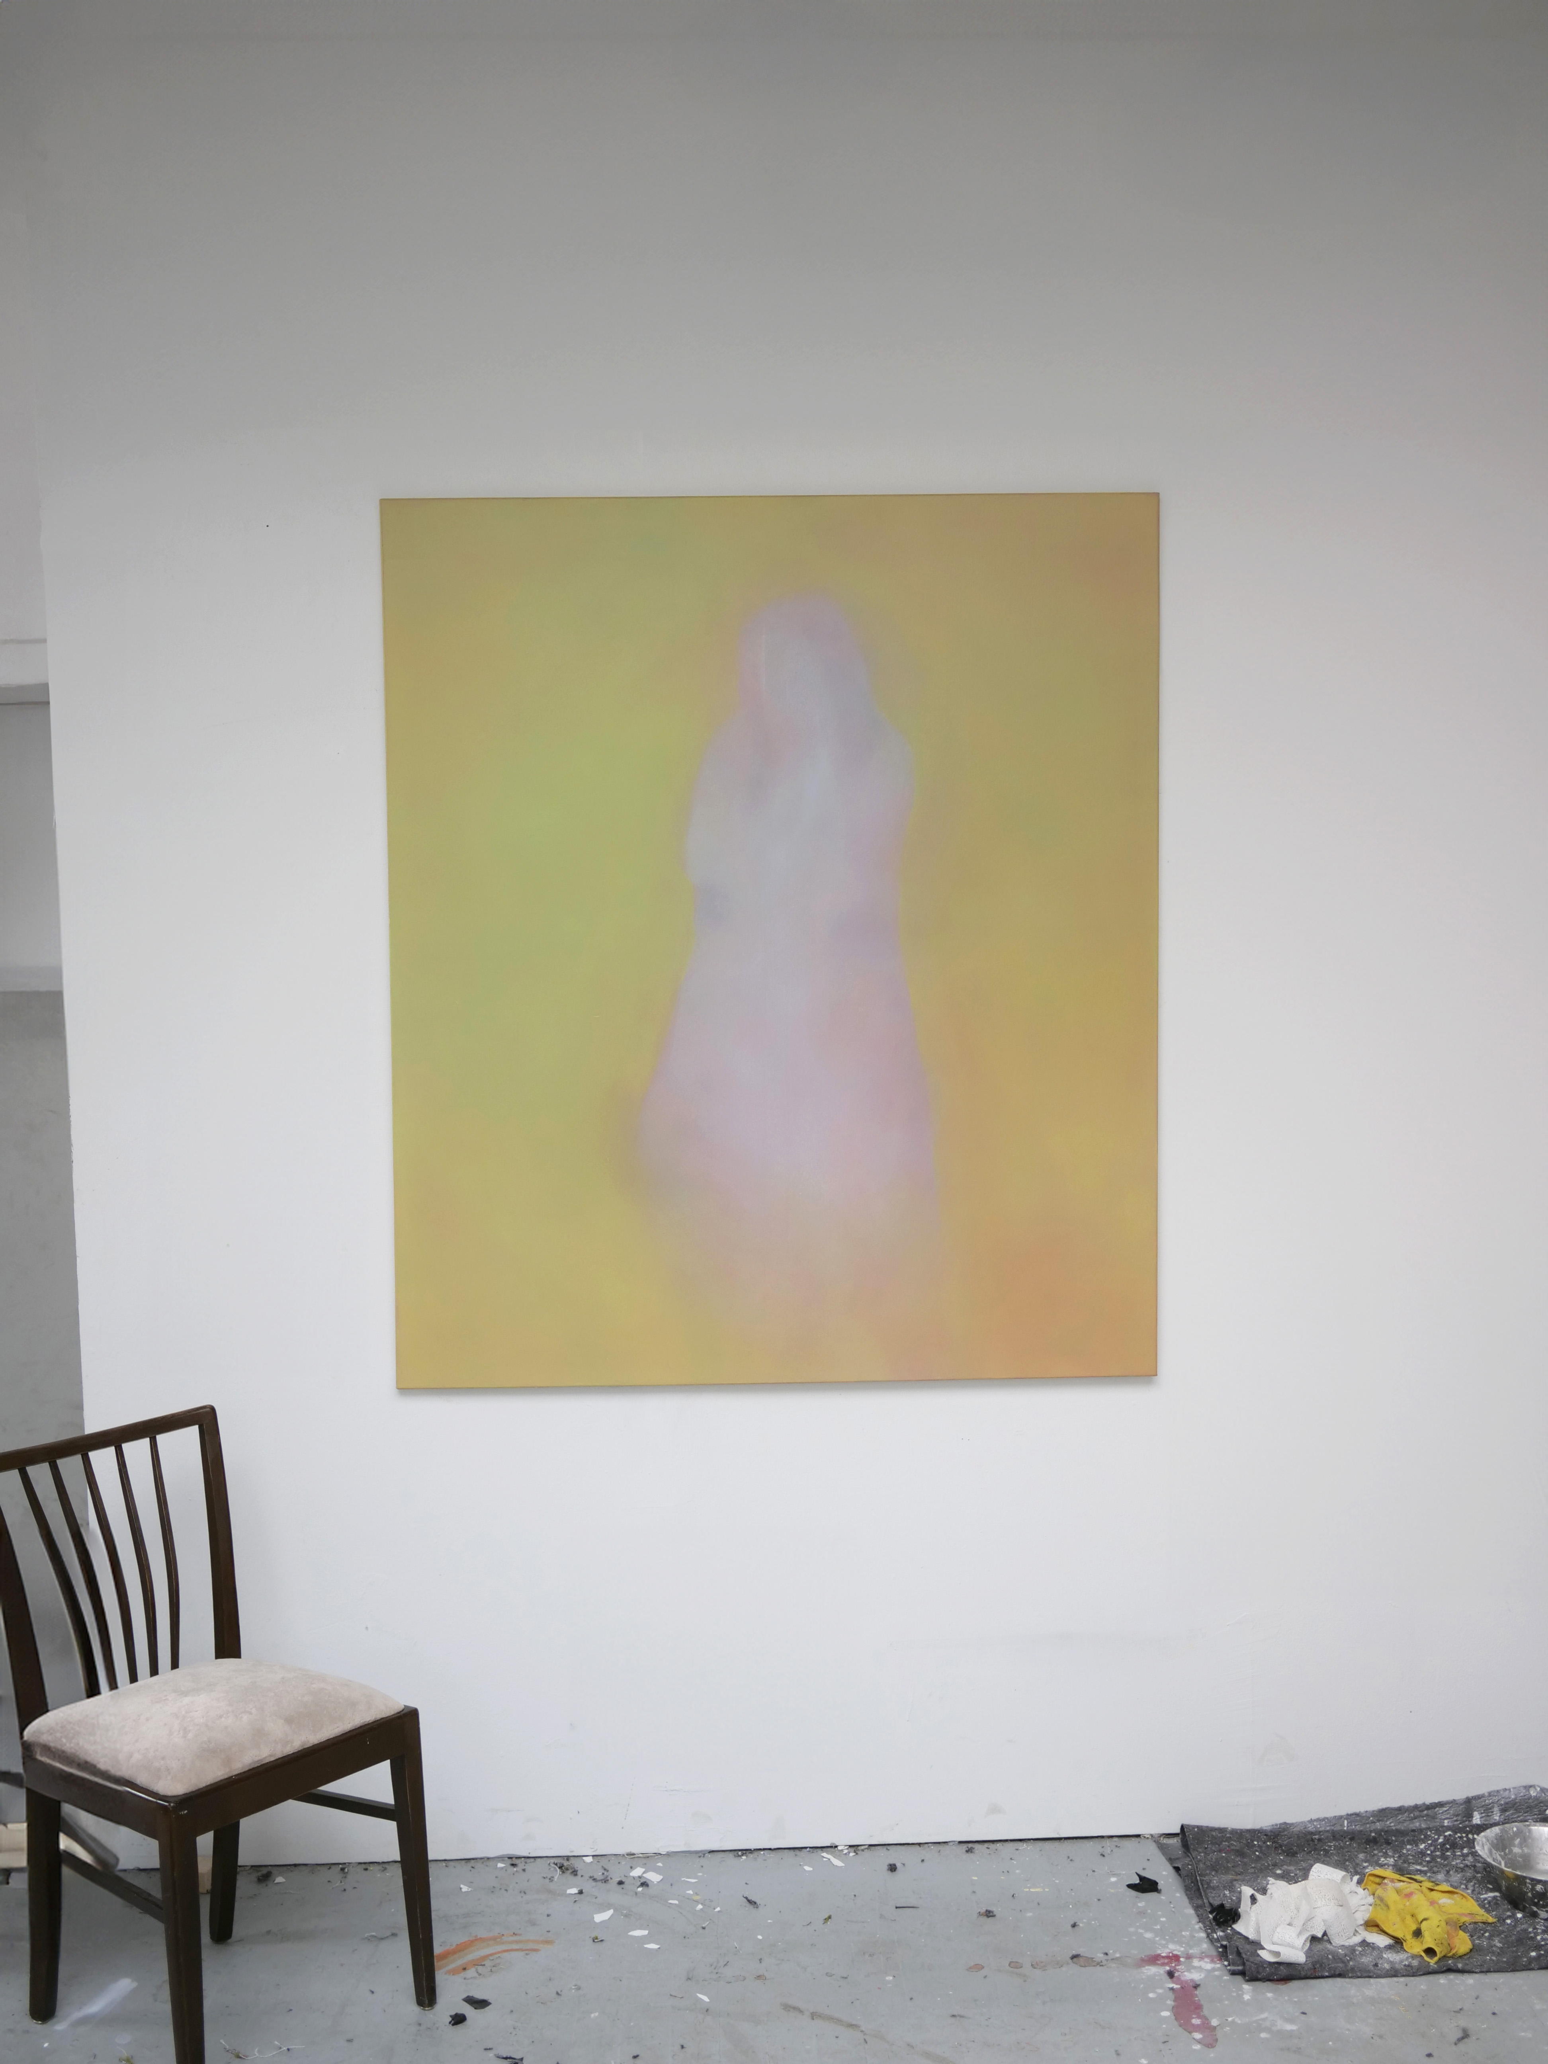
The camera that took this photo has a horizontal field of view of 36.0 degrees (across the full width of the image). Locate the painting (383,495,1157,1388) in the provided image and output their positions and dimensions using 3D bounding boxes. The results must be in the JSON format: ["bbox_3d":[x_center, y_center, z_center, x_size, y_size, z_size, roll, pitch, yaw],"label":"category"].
[{"bbox_3d":[0.002,-0.145,3.998,1.285,1.481,0.035,-1,4,-1],"label":"painting"}]

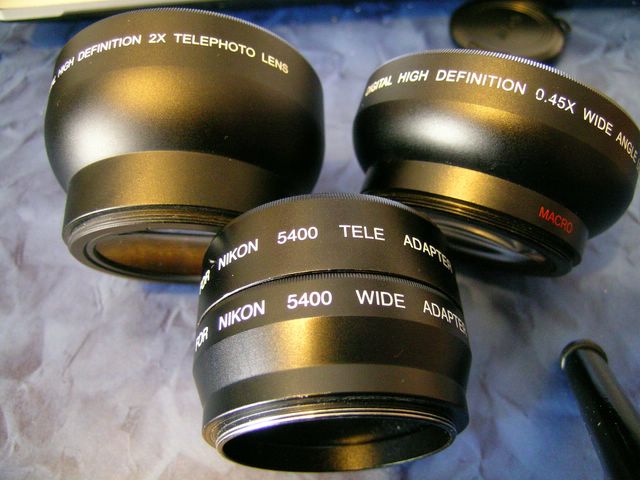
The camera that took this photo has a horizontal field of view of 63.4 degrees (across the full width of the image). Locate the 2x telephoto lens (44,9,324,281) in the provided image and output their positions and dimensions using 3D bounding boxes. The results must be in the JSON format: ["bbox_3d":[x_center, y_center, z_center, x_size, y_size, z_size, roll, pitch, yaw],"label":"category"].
[{"bbox_3d":[-0.033,-0.017,0.136,0.070,0.070,0.046,-1,71,-1],"label":"2x telephoto lens"}]

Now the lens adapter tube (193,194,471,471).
[{"bbox_3d":[0.002,0.024,0.114,0.059,0.059,0.041,-2,55,-1],"label":"lens adapter tube"}]

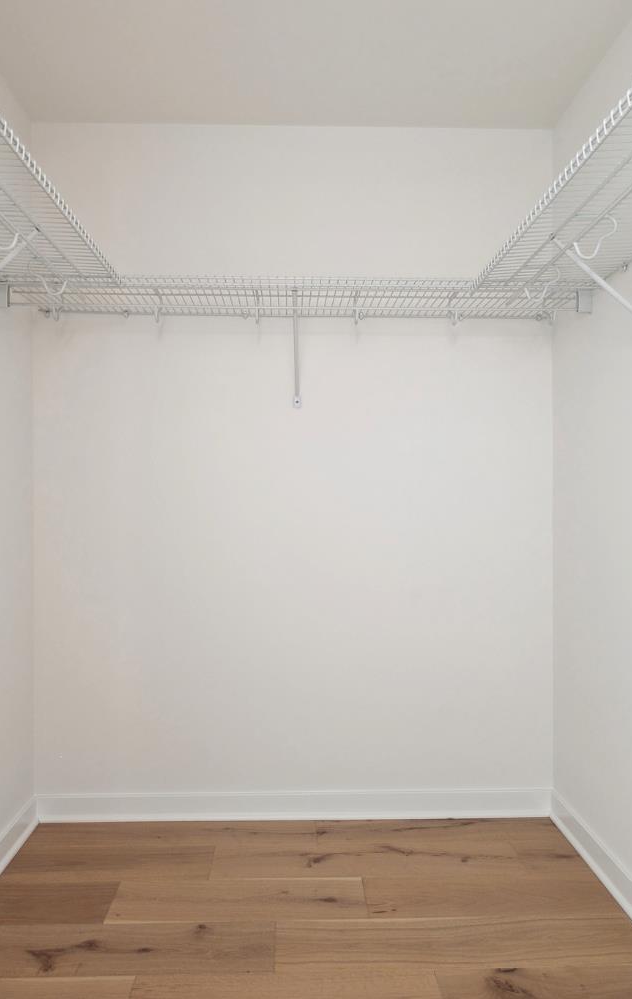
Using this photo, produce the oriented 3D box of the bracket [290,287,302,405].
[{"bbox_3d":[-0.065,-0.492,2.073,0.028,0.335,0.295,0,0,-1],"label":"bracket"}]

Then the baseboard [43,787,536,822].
[{"bbox_3d":[-0.071,1.084,2.211,1.830,0.102,0.018,0,0,-1],"label":"baseboard"}]

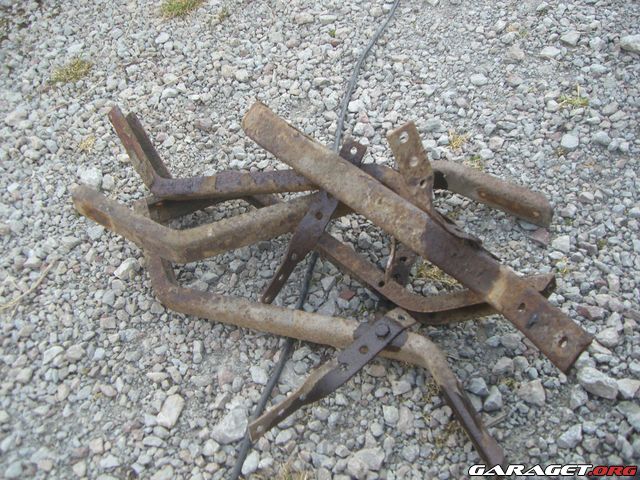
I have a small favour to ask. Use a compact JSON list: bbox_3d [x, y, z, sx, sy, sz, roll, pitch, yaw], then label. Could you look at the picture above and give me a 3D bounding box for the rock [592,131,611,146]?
[{"bbox_3d":[0.578,-0.208,1.445,0.036,0.024,0.030,6,50,5],"label":"rock"}]

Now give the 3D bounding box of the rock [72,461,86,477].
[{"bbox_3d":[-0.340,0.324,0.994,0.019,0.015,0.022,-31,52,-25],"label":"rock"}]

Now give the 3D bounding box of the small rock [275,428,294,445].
[{"bbox_3d":[-0.051,0.285,1.018,0.020,0.018,0.030,31,55,28],"label":"small rock"}]

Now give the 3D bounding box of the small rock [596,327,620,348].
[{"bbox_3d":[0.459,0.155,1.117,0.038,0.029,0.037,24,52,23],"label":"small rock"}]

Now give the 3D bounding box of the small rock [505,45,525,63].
[{"bbox_3d":[0.469,-0.449,1.696,0.048,0.038,0.049,11,47,13],"label":"small rock"}]

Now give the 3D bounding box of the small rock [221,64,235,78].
[{"bbox_3d":[-0.208,-0.381,1.590,0.029,0.023,0.029,0,50,0],"label":"small rock"}]

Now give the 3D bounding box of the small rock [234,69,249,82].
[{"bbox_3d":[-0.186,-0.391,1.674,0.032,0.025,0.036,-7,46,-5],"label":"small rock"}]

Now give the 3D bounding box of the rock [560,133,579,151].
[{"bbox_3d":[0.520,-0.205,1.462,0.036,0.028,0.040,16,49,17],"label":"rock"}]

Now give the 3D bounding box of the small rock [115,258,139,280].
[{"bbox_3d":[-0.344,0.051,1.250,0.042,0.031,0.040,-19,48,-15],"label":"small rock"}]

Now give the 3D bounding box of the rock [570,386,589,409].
[{"bbox_3d":[0.395,0.239,1.071,0.025,0.020,0.038,8,50,6],"label":"rock"}]

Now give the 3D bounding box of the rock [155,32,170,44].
[{"bbox_3d":[-0.374,-0.480,1.675,0.035,0.020,0.025,-20,53,-16],"label":"rock"}]

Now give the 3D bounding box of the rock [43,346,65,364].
[{"bbox_3d":[-0.439,0.189,1.157,0.019,0.018,0.039,38,61,26],"label":"rock"}]

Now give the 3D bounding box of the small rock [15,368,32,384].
[{"bbox_3d":[-0.478,0.220,1.133,0.028,0.015,0.020,-33,59,-23],"label":"small rock"}]

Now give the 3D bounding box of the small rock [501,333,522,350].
[{"bbox_3d":[0.319,0.169,1.172,0.035,0.021,0.030,6,52,5],"label":"small rock"}]

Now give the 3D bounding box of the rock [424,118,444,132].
[{"bbox_3d":[0.243,-0.244,1.494,0.042,0.023,0.031,-4,52,-3],"label":"rock"}]

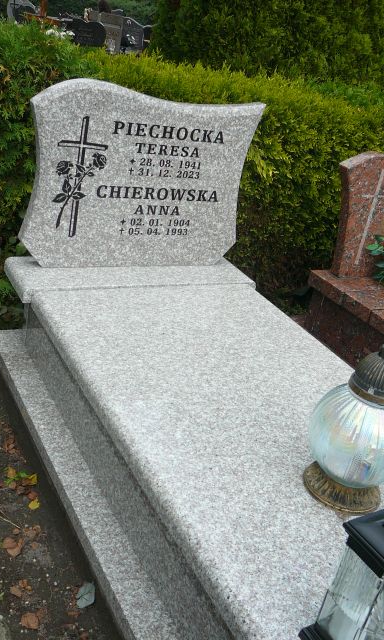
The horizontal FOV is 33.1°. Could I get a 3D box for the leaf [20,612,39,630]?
[{"bbox_3d":[-0.322,0.598,1.287,0.037,0.010,0.038,7,26,-11],"label":"leaf"}]

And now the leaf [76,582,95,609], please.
[{"bbox_3d":[-0.224,0.578,1.367,0.039,0.014,0.063,6,26,-11],"label":"leaf"}]

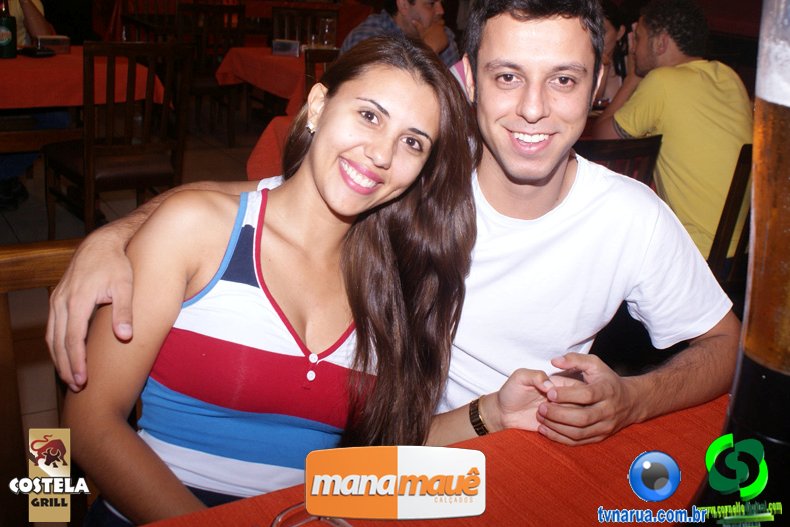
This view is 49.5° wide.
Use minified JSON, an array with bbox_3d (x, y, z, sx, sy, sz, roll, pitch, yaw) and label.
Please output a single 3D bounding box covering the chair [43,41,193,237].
[{"bbox_3d":[-1.091,-0.427,3.369,0.420,0.950,0.500,-9,25,-36],"label":"chair"}]

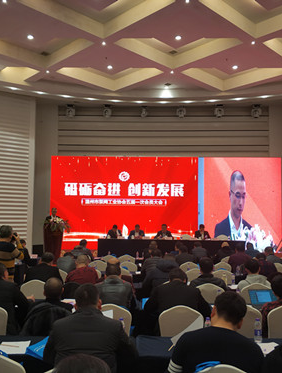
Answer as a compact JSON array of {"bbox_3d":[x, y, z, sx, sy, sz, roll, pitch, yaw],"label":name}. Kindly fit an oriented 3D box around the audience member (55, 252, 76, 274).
[{"bbox_3d":[-1.331,1.782,7.010,0.520,1.180,0.820,-1,-6,10],"label":"audience member"}]

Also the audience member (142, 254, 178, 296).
[{"bbox_3d":[0.281,1.700,5.867,0.600,1.270,0.750,0,-5,5],"label":"audience member"}]

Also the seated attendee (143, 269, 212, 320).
[{"bbox_3d":[0.414,1.555,4.374,0.700,1.280,0.750,0,-5,0],"label":"seated attendee"}]

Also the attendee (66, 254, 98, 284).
[{"bbox_3d":[-0.843,1.597,5.471,0.520,1.260,0.800,0,-6,3],"label":"attendee"}]

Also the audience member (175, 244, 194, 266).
[{"bbox_3d":[1.040,1.980,8.854,0.550,1.270,0.750,0,-5,-3],"label":"audience member"}]

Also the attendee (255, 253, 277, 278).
[{"bbox_3d":[2.169,1.770,6.813,0.540,1.220,0.780,0,-6,0],"label":"attendee"}]

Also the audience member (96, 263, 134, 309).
[{"bbox_3d":[-0.378,1.660,5.662,0.530,1.240,0.820,0,-6,2],"label":"audience member"}]

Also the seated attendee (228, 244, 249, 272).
[{"bbox_3d":[2.161,1.947,8.701,0.520,1.310,0.800,0,-6,0],"label":"seated attendee"}]

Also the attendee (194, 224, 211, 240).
[{"bbox_3d":[1.943,1.829,12.282,0.520,1.250,0.720,0,-6,0],"label":"attendee"}]

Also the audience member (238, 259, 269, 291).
[{"bbox_3d":[1.628,1.682,5.692,0.500,1.230,0.800,0,-6,0],"label":"audience member"}]

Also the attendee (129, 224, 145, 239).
[{"bbox_3d":[-0.113,1.814,12.282,0.520,1.250,0.720,0,-6,0],"label":"attendee"}]

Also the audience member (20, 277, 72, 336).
[{"bbox_3d":[-1.019,1.600,4.319,0.570,1.180,0.750,0,-5,0],"label":"audience member"}]

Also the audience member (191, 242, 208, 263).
[{"bbox_3d":[1.529,2.132,10.340,0.480,1.260,0.800,0,-6,0],"label":"audience member"}]

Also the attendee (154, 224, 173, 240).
[{"bbox_3d":[0.801,1.984,13.570,0.580,1.250,0.750,0,-6,0],"label":"attendee"}]

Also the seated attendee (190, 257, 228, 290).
[{"bbox_3d":[1.008,1.686,5.768,0.570,1.280,0.750,0,-5,0],"label":"seated attendee"}]

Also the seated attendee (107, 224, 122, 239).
[{"bbox_3d":[-0.949,1.991,13.769,0.560,1.250,0.750,0,-6,0],"label":"seated attendee"}]

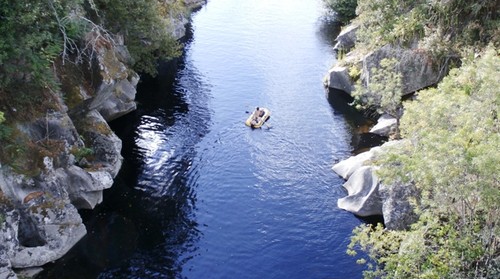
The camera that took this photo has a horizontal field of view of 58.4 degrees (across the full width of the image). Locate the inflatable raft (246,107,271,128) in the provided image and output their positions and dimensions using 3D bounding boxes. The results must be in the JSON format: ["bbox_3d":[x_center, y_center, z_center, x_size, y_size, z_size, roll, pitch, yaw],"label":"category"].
[{"bbox_3d":[0.600,-1.522,32.000,1.080,0.420,2.120,14,38,18],"label":"inflatable raft"}]

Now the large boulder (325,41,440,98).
[{"bbox_3d":[9.925,-5.438,34.576,8.400,3.200,4.200,0,36,0],"label":"large boulder"}]

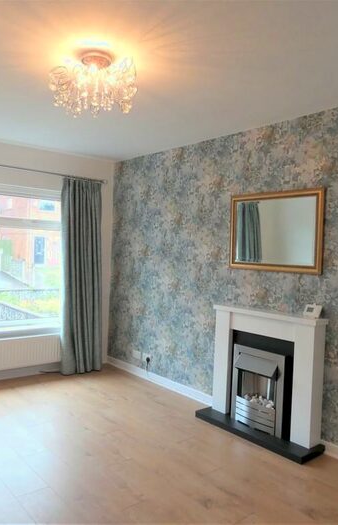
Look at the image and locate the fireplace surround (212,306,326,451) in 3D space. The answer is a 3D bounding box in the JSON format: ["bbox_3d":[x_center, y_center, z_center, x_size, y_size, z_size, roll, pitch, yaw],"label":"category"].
[{"bbox_3d":[0.739,0.829,3.160,0.175,0.887,0.939,1,1,-41],"label":"fireplace surround"}]

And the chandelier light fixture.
[{"bbox_3d":[-0.412,-1.002,2.244,0.471,0.269,0.471,2,1,0],"label":"chandelier light fixture"}]

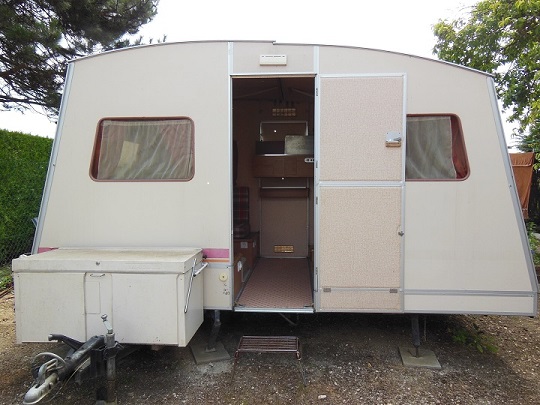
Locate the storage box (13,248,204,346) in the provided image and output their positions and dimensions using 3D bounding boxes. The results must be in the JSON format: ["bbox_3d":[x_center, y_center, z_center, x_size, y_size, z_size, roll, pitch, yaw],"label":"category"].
[{"bbox_3d":[-1.109,0.651,2.808,1.162,0.563,0.484,0,3,4],"label":"storage box"}]

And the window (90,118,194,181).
[{"bbox_3d":[-0.989,-0.406,3.016,0.829,0.493,0.060,0,3,4],"label":"window"}]

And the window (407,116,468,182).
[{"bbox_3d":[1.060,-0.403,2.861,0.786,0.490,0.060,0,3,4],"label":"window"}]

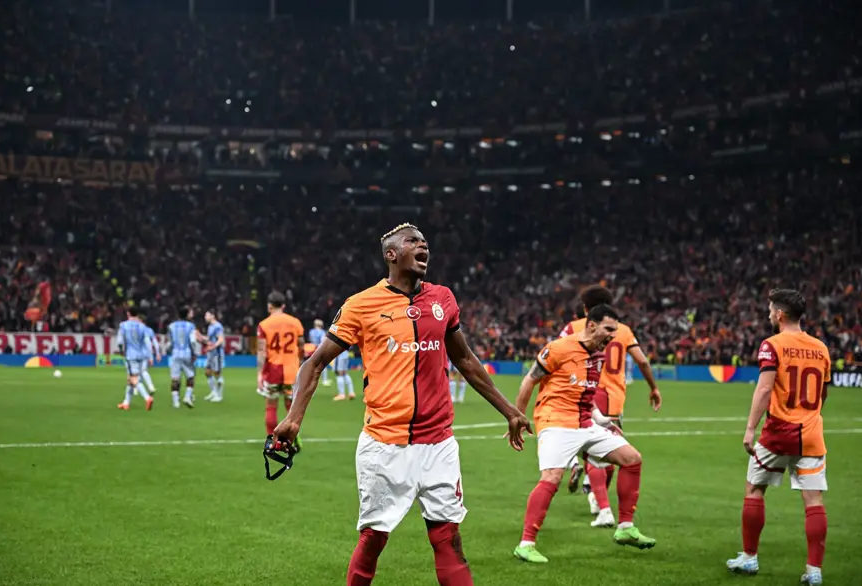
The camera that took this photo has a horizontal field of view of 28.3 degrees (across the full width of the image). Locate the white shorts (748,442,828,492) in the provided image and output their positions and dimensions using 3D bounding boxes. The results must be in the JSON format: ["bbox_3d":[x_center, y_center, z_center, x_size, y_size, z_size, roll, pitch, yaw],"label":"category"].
[{"bbox_3d":[2.084,0.941,10.000,0.440,0.420,0.300,0,-1,-12],"label":"white shorts"}]

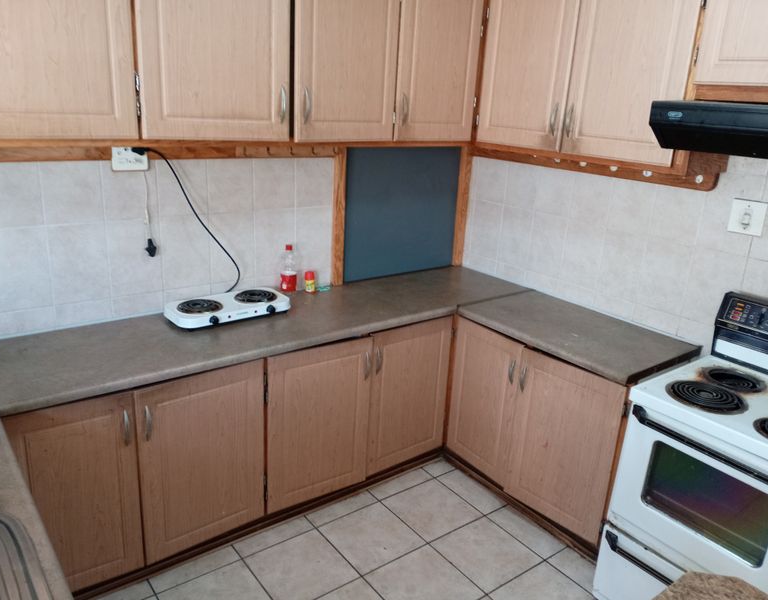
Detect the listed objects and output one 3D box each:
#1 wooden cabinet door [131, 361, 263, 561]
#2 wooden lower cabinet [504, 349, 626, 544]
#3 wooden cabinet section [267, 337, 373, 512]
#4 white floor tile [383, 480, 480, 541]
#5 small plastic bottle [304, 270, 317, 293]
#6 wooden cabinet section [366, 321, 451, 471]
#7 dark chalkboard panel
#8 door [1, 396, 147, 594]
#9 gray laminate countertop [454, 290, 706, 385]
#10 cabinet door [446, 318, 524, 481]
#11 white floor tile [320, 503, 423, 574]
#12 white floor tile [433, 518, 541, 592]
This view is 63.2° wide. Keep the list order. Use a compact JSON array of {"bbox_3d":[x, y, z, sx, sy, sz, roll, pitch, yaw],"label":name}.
[{"bbox_3d":[-0.654,0.585,2.287,0.473,0.696,0.022,-12,23,-38],"label":"wooden cabinet door"},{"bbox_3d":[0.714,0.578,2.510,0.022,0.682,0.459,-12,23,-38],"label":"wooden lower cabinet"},{"bbox_3d":[-0.263,0.509,2.574,0.473,0.689,0.022,-9,22,-34],"label":"wooden cabinet section"},{"bbox_3d":[0.216,0.935,2.783,0.330,0.010,0.330,-10,22,-36],"label":"white floor tile"},{"bbox_3d":[-0.342,-0.083,2.921,0.051,0.092,0.051,-10,22,-36],"label":"small plastic bottle"},{"bbox_3d":[0.118,0.438,2.864,0.465,0.691,0.022,-11,22,-36],"label":"wooden cabinet section"},{"bbox_3d":[0.104,-0.444,3.193,0.731,0.657,0.020,-10,22,-36],"label":"dark chalkboard panel"},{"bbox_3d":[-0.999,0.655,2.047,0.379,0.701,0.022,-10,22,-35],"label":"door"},{"bbox_3d":[0.808,0.124,2.686,0.527,0.038,0.870,-10,22,-36],"label":"gray laminate countertop"},{"bbox_3d":[0.452,0.461,2.848,0.022,0.686,0.397,-10,22,-34],"label":"cabinet door"},{"bbox_3d":[-0.049,0.983,2.588,0.330,0.010,0.330,-10,22,-36],"label":"white floor tile"},{"bbox_3d":[0.416,1.026,2.534,0.330,0.010,0.330,-10,22,-36],"label":"white floor tile"}]

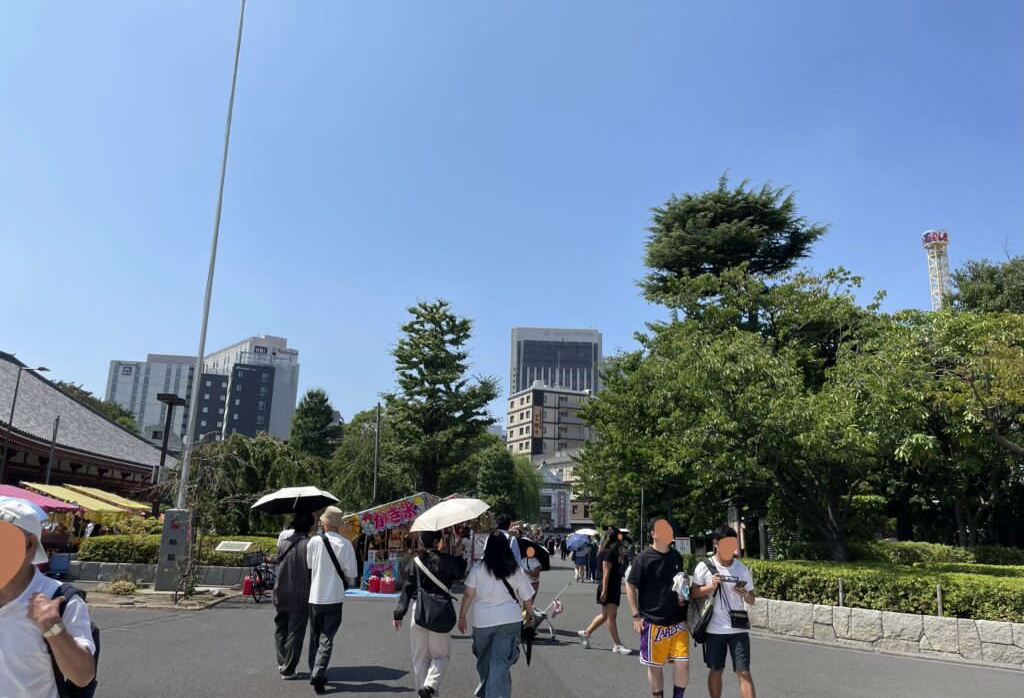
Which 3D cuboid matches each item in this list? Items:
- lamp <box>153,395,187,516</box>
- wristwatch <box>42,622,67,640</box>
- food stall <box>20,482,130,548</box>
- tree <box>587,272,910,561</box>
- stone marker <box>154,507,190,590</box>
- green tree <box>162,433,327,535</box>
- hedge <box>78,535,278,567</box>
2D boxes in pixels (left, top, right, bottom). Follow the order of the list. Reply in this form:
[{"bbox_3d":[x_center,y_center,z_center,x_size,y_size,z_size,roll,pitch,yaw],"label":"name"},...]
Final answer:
[{"bbox_3d":[-11.323,4.302,25.109,0.750,5.750,1.100,9,-15,-29],"label":"lamp"},{"bbox_3d":[-1.379,0.849,2.320,0.062,0.042,0.055,-22,-3,-24],"label":"wristwatch"},{"bbox_3d":[-15.270,6.124,26.405,2.750,2.750,2.700,2,-14,0],"label":"food stall"},{"bbox_3d":[6.394,1.938,20.662,8.922,8.371,7.500,2,-14,0],"label":"tree"},{"bbox_3d":[-7.735,4.590,17.564,0.540,1.800,0.480,3,-14,-4],"label":"stone marker"},{"bbox_3d":[-9.065,4.877,26.025,5.529,3.968,4.800,2,-14,0],"label":"green tree"},{"bbox_3d":[-9.500,5.891,22.400,5.812,0.834,1.800,2,-14,0],"label":"hedge"}]

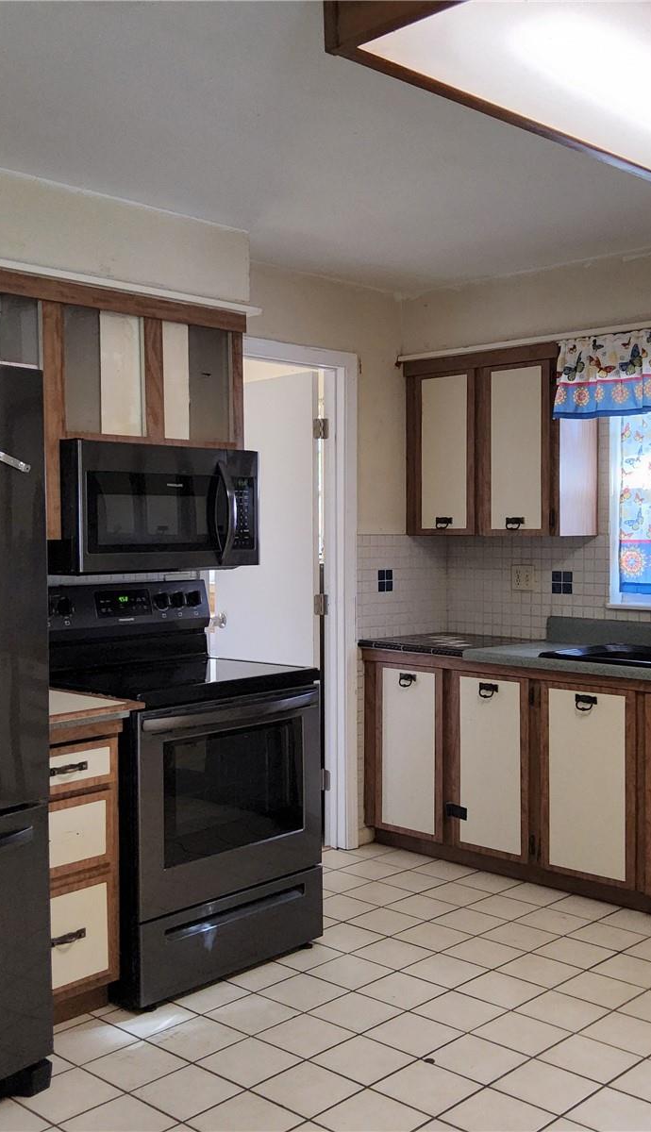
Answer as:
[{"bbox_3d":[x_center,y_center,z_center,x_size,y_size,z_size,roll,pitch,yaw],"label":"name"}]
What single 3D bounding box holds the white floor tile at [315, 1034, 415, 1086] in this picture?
[{"bbox_3d":[0.102,1.300,2.854,0.201,0.010,0.201,1,2,44],"label":"white floor tile"}]

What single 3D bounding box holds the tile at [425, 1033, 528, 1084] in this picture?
[{"bbox_3d":[0.396,1.298,2.858,0.201,0.010,0.201,1,2,44],"label":"tile"}]

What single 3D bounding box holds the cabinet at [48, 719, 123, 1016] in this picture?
[{"bbox_3d":[-0.917,0.858,3.229,0.610,0.870,0.360,2,3,45],"label":"cabinet"}]

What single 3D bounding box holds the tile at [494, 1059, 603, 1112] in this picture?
[{"bbox_3d":[0.558,1.319,2.754,0.202,0.010,0.202,2,3,43],"label":"tile"}]

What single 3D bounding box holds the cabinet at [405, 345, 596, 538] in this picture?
[{"bbox_3d":[0.767,-0.526,4.814,0.799,0.784,0.318,1,2,44],"label":"cabinet"}]

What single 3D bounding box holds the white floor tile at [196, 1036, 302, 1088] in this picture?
[{"bbox_3d":[-0.200,1.314,2.873,0.202,0.010,0.202,2,3,43],"label":"white floor tile"}]

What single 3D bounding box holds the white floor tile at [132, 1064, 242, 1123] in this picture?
[{"bbox_3d":[-0.346,1.319,2.726,0.202,0.010,0.202,2,3,43],"label":"white floor tile"}]

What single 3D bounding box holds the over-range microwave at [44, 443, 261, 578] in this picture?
[{"bbox_3d":[-0.629,-0.200,3.770,0.400,0.420,0.755,2,3,45],"label":"over-range microwave"}]

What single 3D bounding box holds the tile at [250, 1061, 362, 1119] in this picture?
[{"bbox_3d":[-0.046,1.305,2.700,0.201,0.010,0.201,1,2,44],"label":"tile"}]

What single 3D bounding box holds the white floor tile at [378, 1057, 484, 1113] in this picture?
[{"bbox_3d":[0.254,1.303,2.710,0.201,0.010,0.201,1,2,44],"label":"white floor tile"}]

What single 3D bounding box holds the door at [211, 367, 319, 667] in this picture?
[{"bbox_3d":[-0.278,0.194,5.019,0.697,2.058,0.040,1,2,44],"label":"door"}]

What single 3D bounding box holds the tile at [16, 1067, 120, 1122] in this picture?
[{"bbox_3d":[-0.635,1.308,2.686,0.201,0.010,0.201,1,2,44],"label":"tile"}]

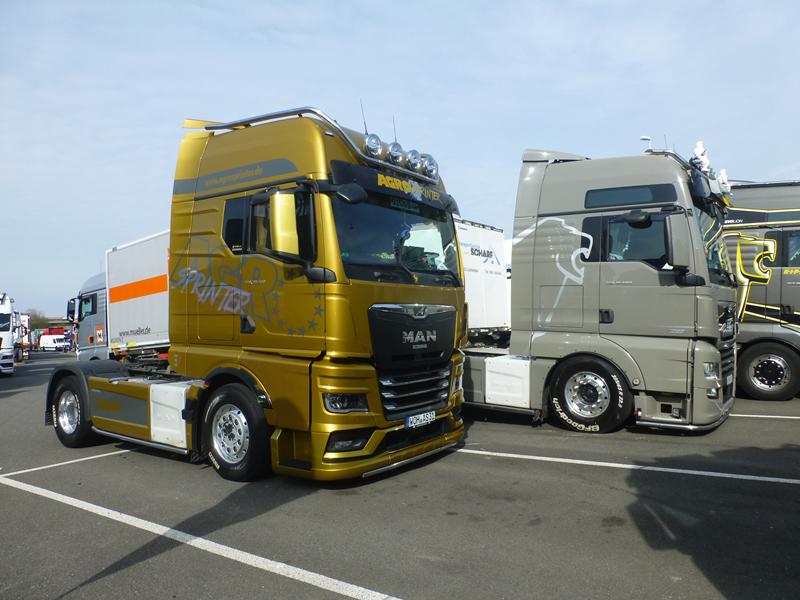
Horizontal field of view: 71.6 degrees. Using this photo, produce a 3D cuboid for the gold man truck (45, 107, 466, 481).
[{"bbox_3d":[-2.187,0.042,7.332,5.880,3.720,2.550,-3,-3,37],"label":"gold man truck"}]

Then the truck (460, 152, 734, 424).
[{"bbox_3d":[1.838,-0.052,8.900,5.880,3.680,2.550,-3,-3,37],"label":"truck"}]

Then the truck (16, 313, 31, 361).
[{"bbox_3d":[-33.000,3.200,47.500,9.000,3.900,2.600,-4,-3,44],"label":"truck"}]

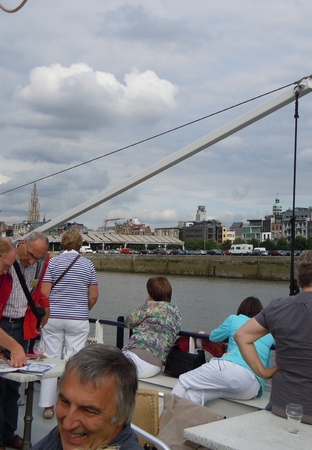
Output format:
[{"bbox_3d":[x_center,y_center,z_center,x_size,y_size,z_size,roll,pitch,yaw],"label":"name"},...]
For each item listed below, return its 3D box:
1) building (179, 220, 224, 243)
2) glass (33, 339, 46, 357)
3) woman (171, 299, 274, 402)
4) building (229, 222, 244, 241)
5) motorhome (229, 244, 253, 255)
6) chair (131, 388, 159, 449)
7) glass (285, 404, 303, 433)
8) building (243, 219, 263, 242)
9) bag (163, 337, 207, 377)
[{"bbox_3d":[24.530,6.411,268.538,14.000,16.500,25.000,2,-4,-42],"label":"building"},{"bbox_3d":[-0.786,0.841,3.536,0.085,0.145,0.085,1,-3,0],"label":"glass"},{"bbox_3d":[0.439,1.112,3.792,0.660,1.150,0.800,3,-4,-23],"label":"woman"},{"bbox_3d":[44.104,7.444,257.726,12.000,16.990,9.460,4,-4,-41],"label":"building"},{"bbox_3d":[23.253,7.101,142.251,2.200,2.850,6.500,2,-4,-42],"label":"motorhome"},{"bbox_3d":[-0.112,1.167,2.175,0.560,0.840,0.570,3,-4,-30],"label":"chair"},{"bbox_3d":[0.575,0.802,2.161,0.072,0.113,0.072,1,-3,0],"label":"glass"},{"bbox_3d":[46.236,5.241,241.634,11.000,16.200,11.000,2,-4,-42],"label":"building"},{"bbox_3d":[0.276,1.131,4.425,0.360,0.270,0.150,-2,-4,41],"label":"bag"}]

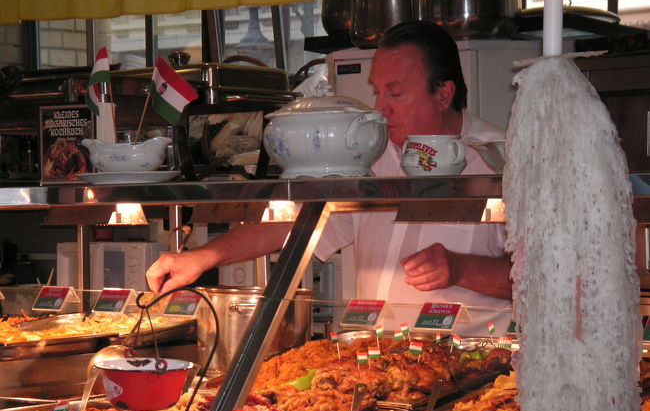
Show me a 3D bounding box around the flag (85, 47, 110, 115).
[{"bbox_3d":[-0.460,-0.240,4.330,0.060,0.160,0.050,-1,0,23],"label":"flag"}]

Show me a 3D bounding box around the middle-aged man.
[{"bbox_3d":[0.090,0.490,4.300,0.880,1.720,0.520,-1,0,43],"label":"middle-aged man"}]

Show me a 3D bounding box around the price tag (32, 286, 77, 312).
[{"bbox_3d":[-0.555,0.193,4.420,0.046,0.048,0.096,0,0,-44],"label":"price tag"}]

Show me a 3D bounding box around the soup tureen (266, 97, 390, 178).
[{"bbox_3d":[0.002,-0.130,3.900,0.220,0.165,0.295,0,0,-44],"label":"soup tureen"}]

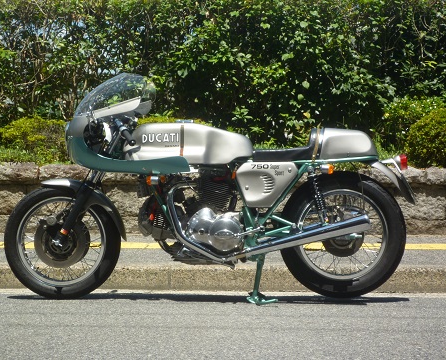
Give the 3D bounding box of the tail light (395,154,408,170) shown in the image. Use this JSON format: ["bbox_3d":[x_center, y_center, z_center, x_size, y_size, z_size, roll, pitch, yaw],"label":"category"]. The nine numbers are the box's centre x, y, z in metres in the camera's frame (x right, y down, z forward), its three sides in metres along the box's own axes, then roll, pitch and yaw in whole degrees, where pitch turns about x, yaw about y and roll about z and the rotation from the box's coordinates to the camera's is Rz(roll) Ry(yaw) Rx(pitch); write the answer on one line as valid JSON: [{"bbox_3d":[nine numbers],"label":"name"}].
[{"bbox_3d":[0.942,-0.092,5.864,0.071,0.085,0.085,0,2,5],"label":"tail light"}]

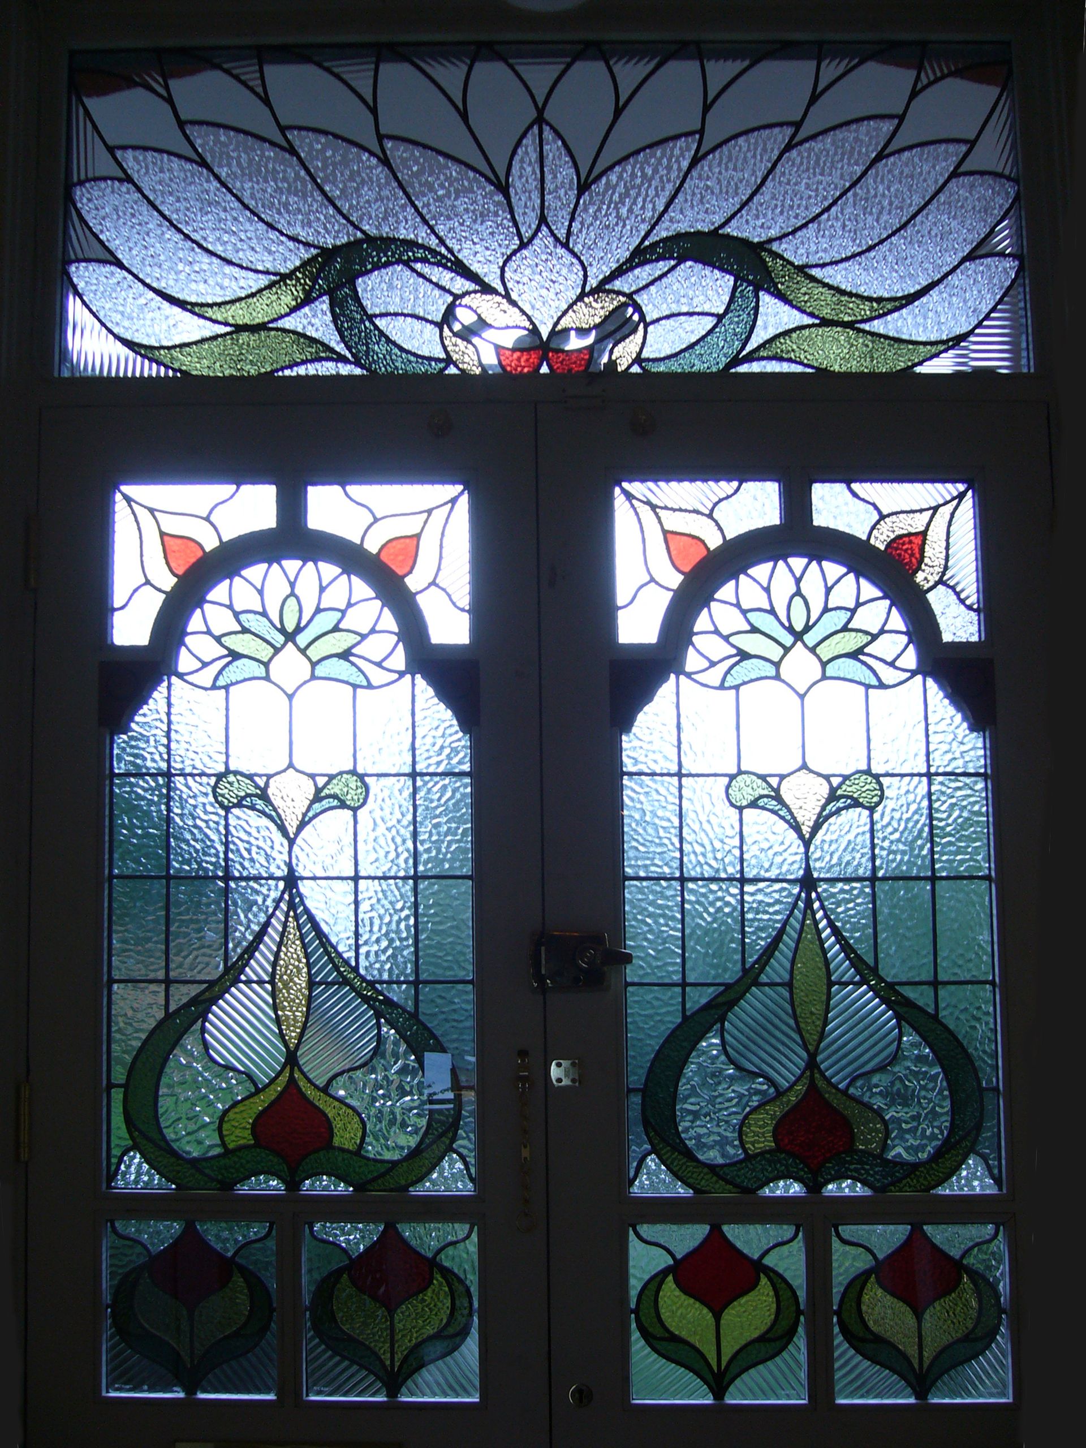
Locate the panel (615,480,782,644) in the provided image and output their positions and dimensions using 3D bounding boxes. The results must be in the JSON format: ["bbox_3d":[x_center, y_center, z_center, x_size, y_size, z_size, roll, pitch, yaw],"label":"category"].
[{"bbox_3d":[0.215,-0.223,2.025,0.230,0.228,0.025,-1,-5,1],"label":"panel"}]

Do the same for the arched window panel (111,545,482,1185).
[{"bbox_3d":[-0.341,0.199,1.991,0.500,0.861,0.030,0,-4,1],"label":"arched window panel"}]

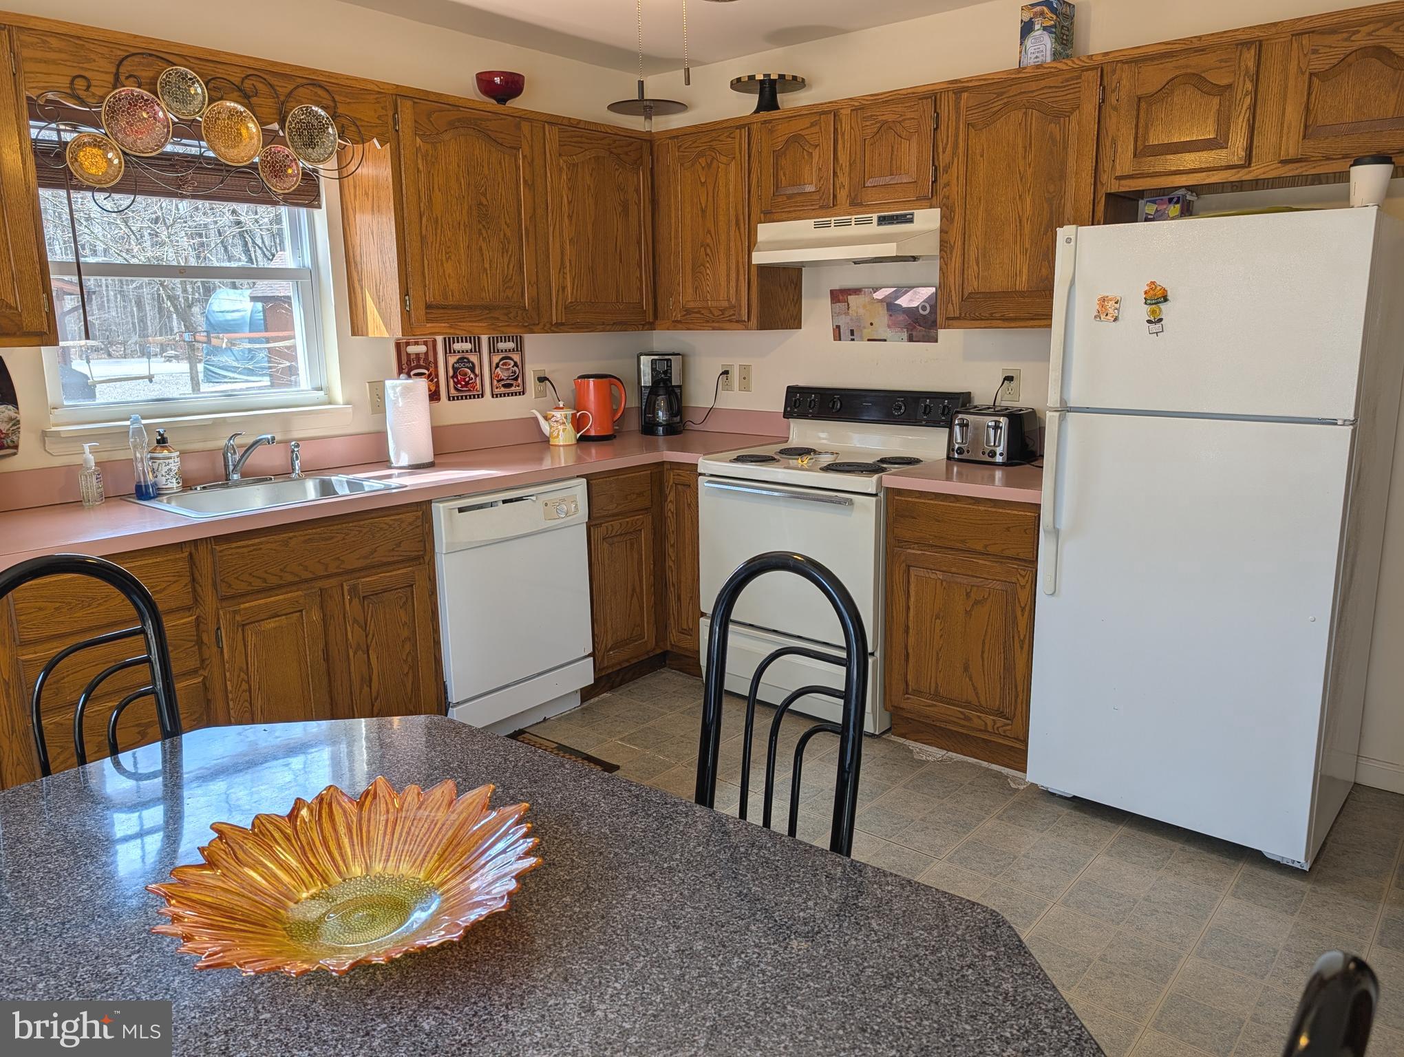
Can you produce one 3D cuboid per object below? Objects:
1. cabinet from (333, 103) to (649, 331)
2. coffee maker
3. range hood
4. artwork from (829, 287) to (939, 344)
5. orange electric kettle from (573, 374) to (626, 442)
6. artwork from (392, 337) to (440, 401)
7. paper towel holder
[{"bbox_3d":[-0.662,-1.119,3.679,0.325,0.749,1.320,9,16,40],"label":"cabinet"},{"bbox_3d":[-0.193,-0.591,4.295,0.190,0.343,0.220,-3,12,-9],"label":"coffee maker"},{"bbox_3d":[0.545,-1.025,3.466,0.750,0.151,0.452,9,16,40],"label":"range hood"},{"bbox_3d":[0.683,-0.805,3.685,0.452,0.198,0.022,9,16,40],"label":"artwork"},{"bbox_3d":[-0.426,-0.505,4.097,0.225,0.263,0.165,-2,12,-6],"label":"orange electric kettle"},{"bbox_3d":[-1.041,-0.579,3.583,0.010,0.233,0.176,9,16,40],"label":"artwork"},{"bbox_3d":[-1.022,-0.373,3.376,0.172,0.318,0.172,9,16,40],"label":"paper towel holder"}]

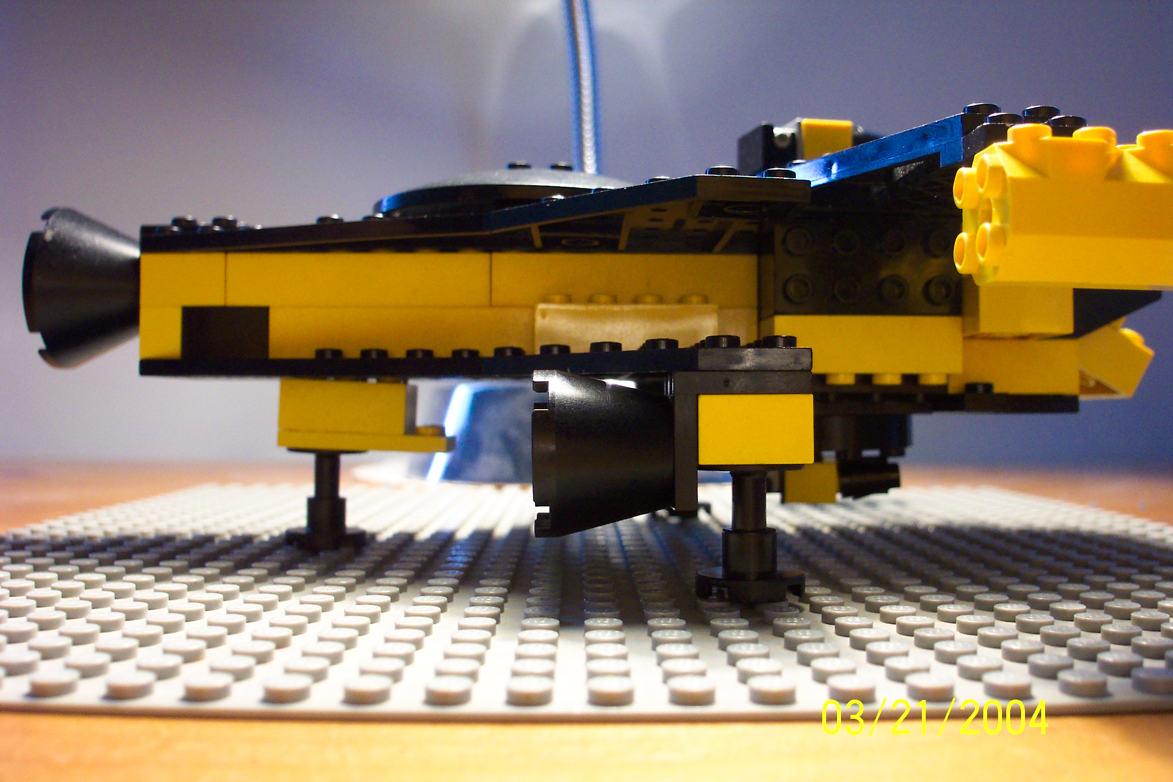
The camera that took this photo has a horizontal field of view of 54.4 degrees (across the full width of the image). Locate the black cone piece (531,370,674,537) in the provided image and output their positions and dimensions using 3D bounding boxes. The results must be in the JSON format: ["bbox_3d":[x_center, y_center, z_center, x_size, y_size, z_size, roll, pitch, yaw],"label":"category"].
[{"bbox_3d":[0.003,0.009,0.166,0.019,0.024,0.024,0,-1,-1],"label":"black cone piece"}]

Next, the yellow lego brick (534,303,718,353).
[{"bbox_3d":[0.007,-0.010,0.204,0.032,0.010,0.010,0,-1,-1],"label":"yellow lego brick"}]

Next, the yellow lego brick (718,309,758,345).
[{"bbox_3d":[0.027,-0.010,0.210,0.008,0.010,0.008,0,-1,-1],"label":"yellow lego brick"}]

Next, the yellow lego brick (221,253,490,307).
[{"bbox_3d":[-0.041,-0.020,0.210,0.048,0.010,0.010,0,-1,-1],"label":"yellow lego brick"}]

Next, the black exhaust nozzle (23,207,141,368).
[{"bbox_3d":[-0.093,-0.020,0.222,0.019,0.032,0.032,0,-1,-1],"label":"black exhaust nozzle"}]

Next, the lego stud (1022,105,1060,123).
[{"bbox_3d":[0.059,-0.035,0.146,0.005,0.002,0.005,0,-1,-1],"label":"lego stud"}]

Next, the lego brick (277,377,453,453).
[{"bbox_3d":[-0.042,0.004,0.224,0.032,0.013,0.016,3,0,-2],"label":"lego brick"}]

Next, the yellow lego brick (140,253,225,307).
[{"bbox_3d":[-0.073,-0.020,0.209,0.016,0.010,0.010,0,-1,-1],"label":"yellow lego brick"}]

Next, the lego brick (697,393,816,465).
[{"bbox_3d":[0.023,0.005,0.165,0.016,0.010,0.016,0,-1,-1],"label":"lego brick"}]

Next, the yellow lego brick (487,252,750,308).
[{"bbox_3d":[0.007,-0.020,0.209,0.048,0.010,0.008,0,-1,-1],"label":"yellow lego brick"}]

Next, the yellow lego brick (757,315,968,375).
[{"bbox_3d":[0.047,-0.008,0.198,0.032,0.010,0.016,0,-1,-1],"label":"yellow lego brick"}]

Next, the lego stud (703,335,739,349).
[{"bbox_3d":[0.019,-0.007,0.161,0.005,0.002,0.005,0,-1,-1],"label":"lego stud"}]

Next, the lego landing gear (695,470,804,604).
[{"bbox_3d":[0.024,0.021,0.166,0.016,0.019,0.016,0,-1,-1],"label":"lego landing gear"}]

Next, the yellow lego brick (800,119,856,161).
[{"bbox_3d":[0.043,-0.045,0.213,0.010,0.009,0.009,0,-1,-13],"label":"yellow lego brick"}]

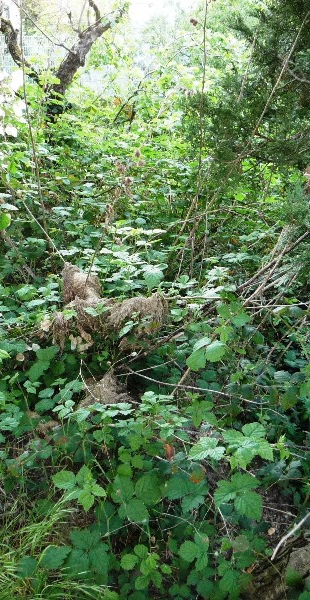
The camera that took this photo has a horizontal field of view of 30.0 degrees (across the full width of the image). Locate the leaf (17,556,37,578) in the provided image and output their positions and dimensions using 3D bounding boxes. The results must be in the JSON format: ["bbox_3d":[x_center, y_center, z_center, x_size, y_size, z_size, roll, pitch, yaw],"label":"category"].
[{"bbox_3d":[-0.386,0.810,1.750,0.066,0.018,0.056,-23,51,-30],"label":"leaf"}]

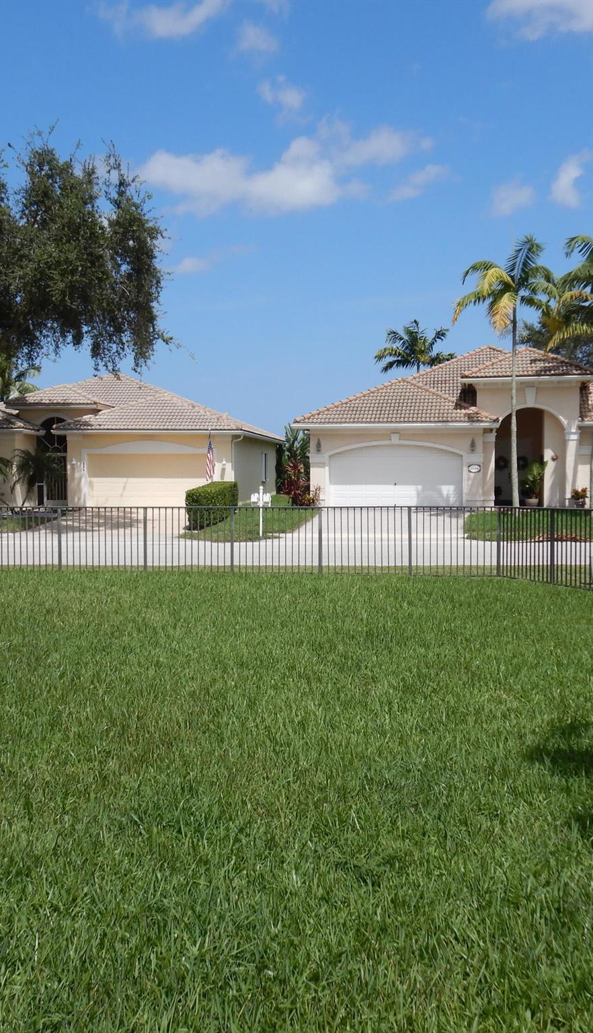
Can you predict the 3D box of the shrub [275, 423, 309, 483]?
[{"bbox_3d":[0.000,-2.200,36.400,1.500,2.800,1.500,0,1,12],"label":"shrub"}]

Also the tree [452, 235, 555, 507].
[{"bbox_3d":[6.800,-4.600,31.300,3.500,9.200,3.500,0,1,12],"label":"tree"}]

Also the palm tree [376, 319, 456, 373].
[{"bbox_3d":[6.854,-6.461,55.737,4.700,10.100,4.700,0,3,5],"label":"palm tree"}]

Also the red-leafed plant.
[{"bbox_3d":[0.093,-1.264,34.982,1.500,1.850,1.400,0,3,5],"label":"red-leafed plant"}]

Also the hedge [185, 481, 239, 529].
[{"bbox_3d":[-2.852,-0.443,33.022,0.950,1.250,6.100,0,3,6],"label":"hedge"}]

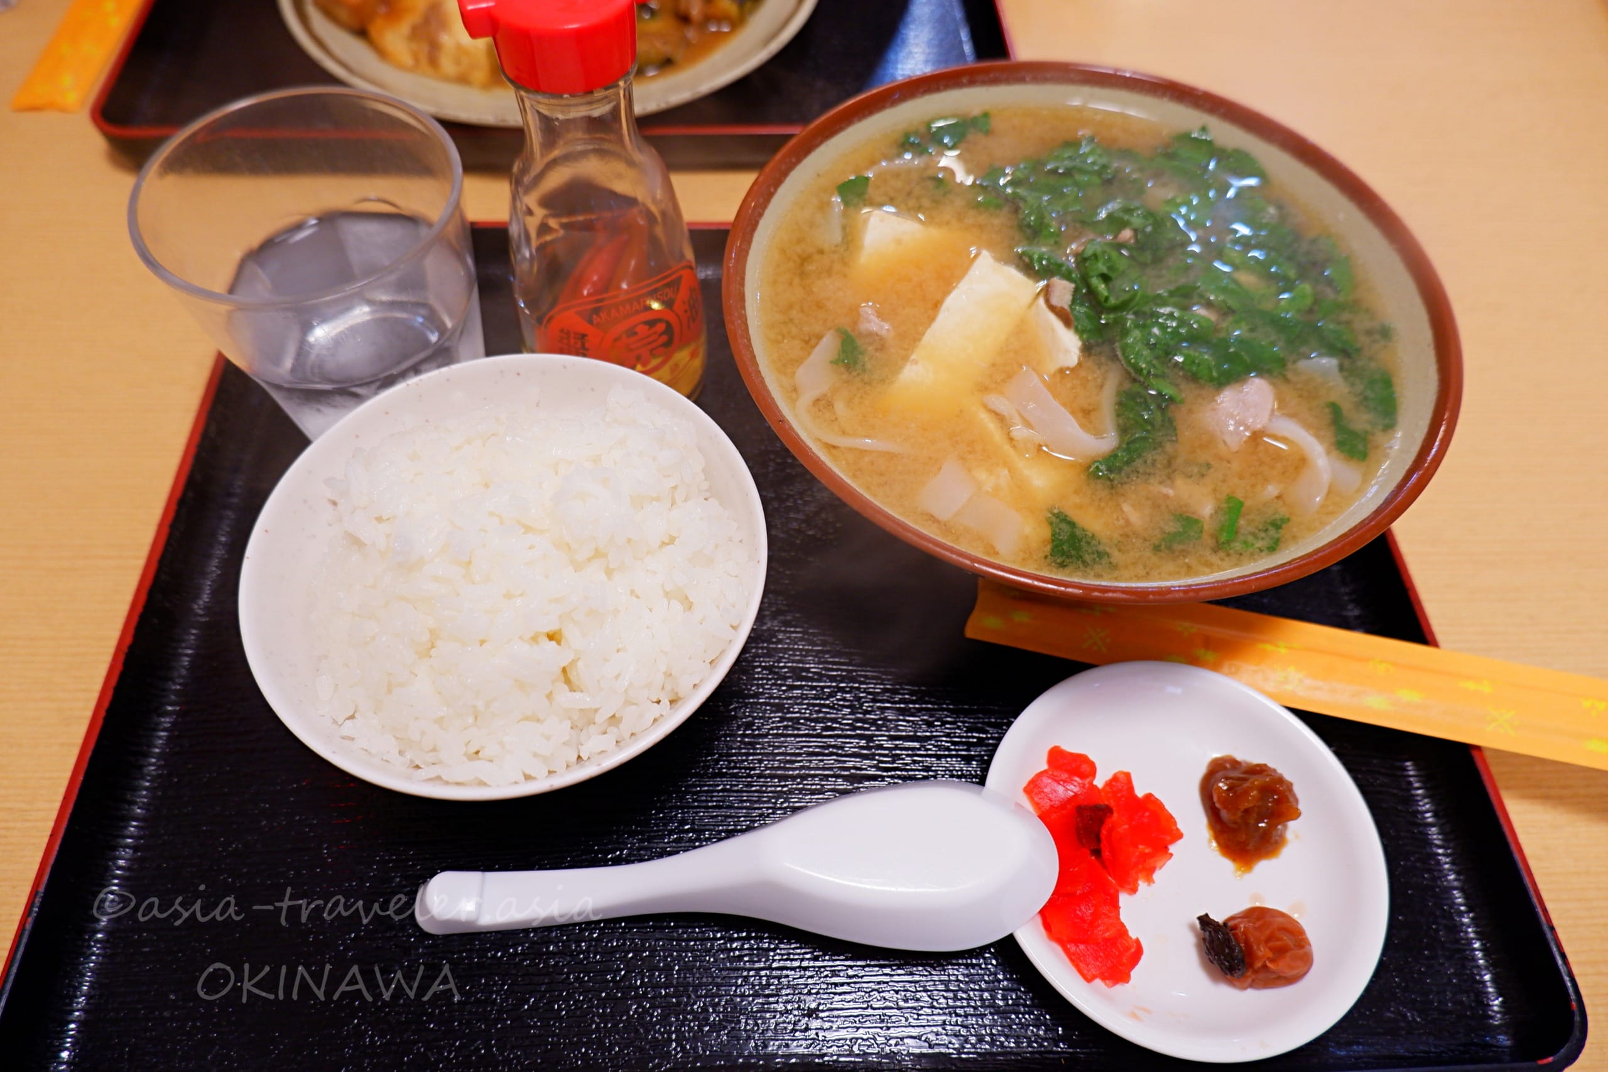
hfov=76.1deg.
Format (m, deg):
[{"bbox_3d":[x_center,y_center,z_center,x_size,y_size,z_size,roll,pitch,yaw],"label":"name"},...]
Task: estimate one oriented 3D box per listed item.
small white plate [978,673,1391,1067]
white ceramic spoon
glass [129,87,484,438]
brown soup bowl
[{"bbox_3d":[0.102,0.087,0.285,0.107,0.019,0.107,3,58,0],"label":"small white plate"},{"bbox_3d":[-0.018,0.087,0.268,0.170,0.039,0.044,-1,58,-3],"label":"white ceramic spoon"},{"bbox_3d":[-0.137,-0.066,0.321,0.085,0.106,0.085,3,58,0],"label":"glass"},{"bbox_3d":[0.080,-0.051,0.333,0.209,0.085,0.209,1,58,-2],"label":"brown soup bowl"}]

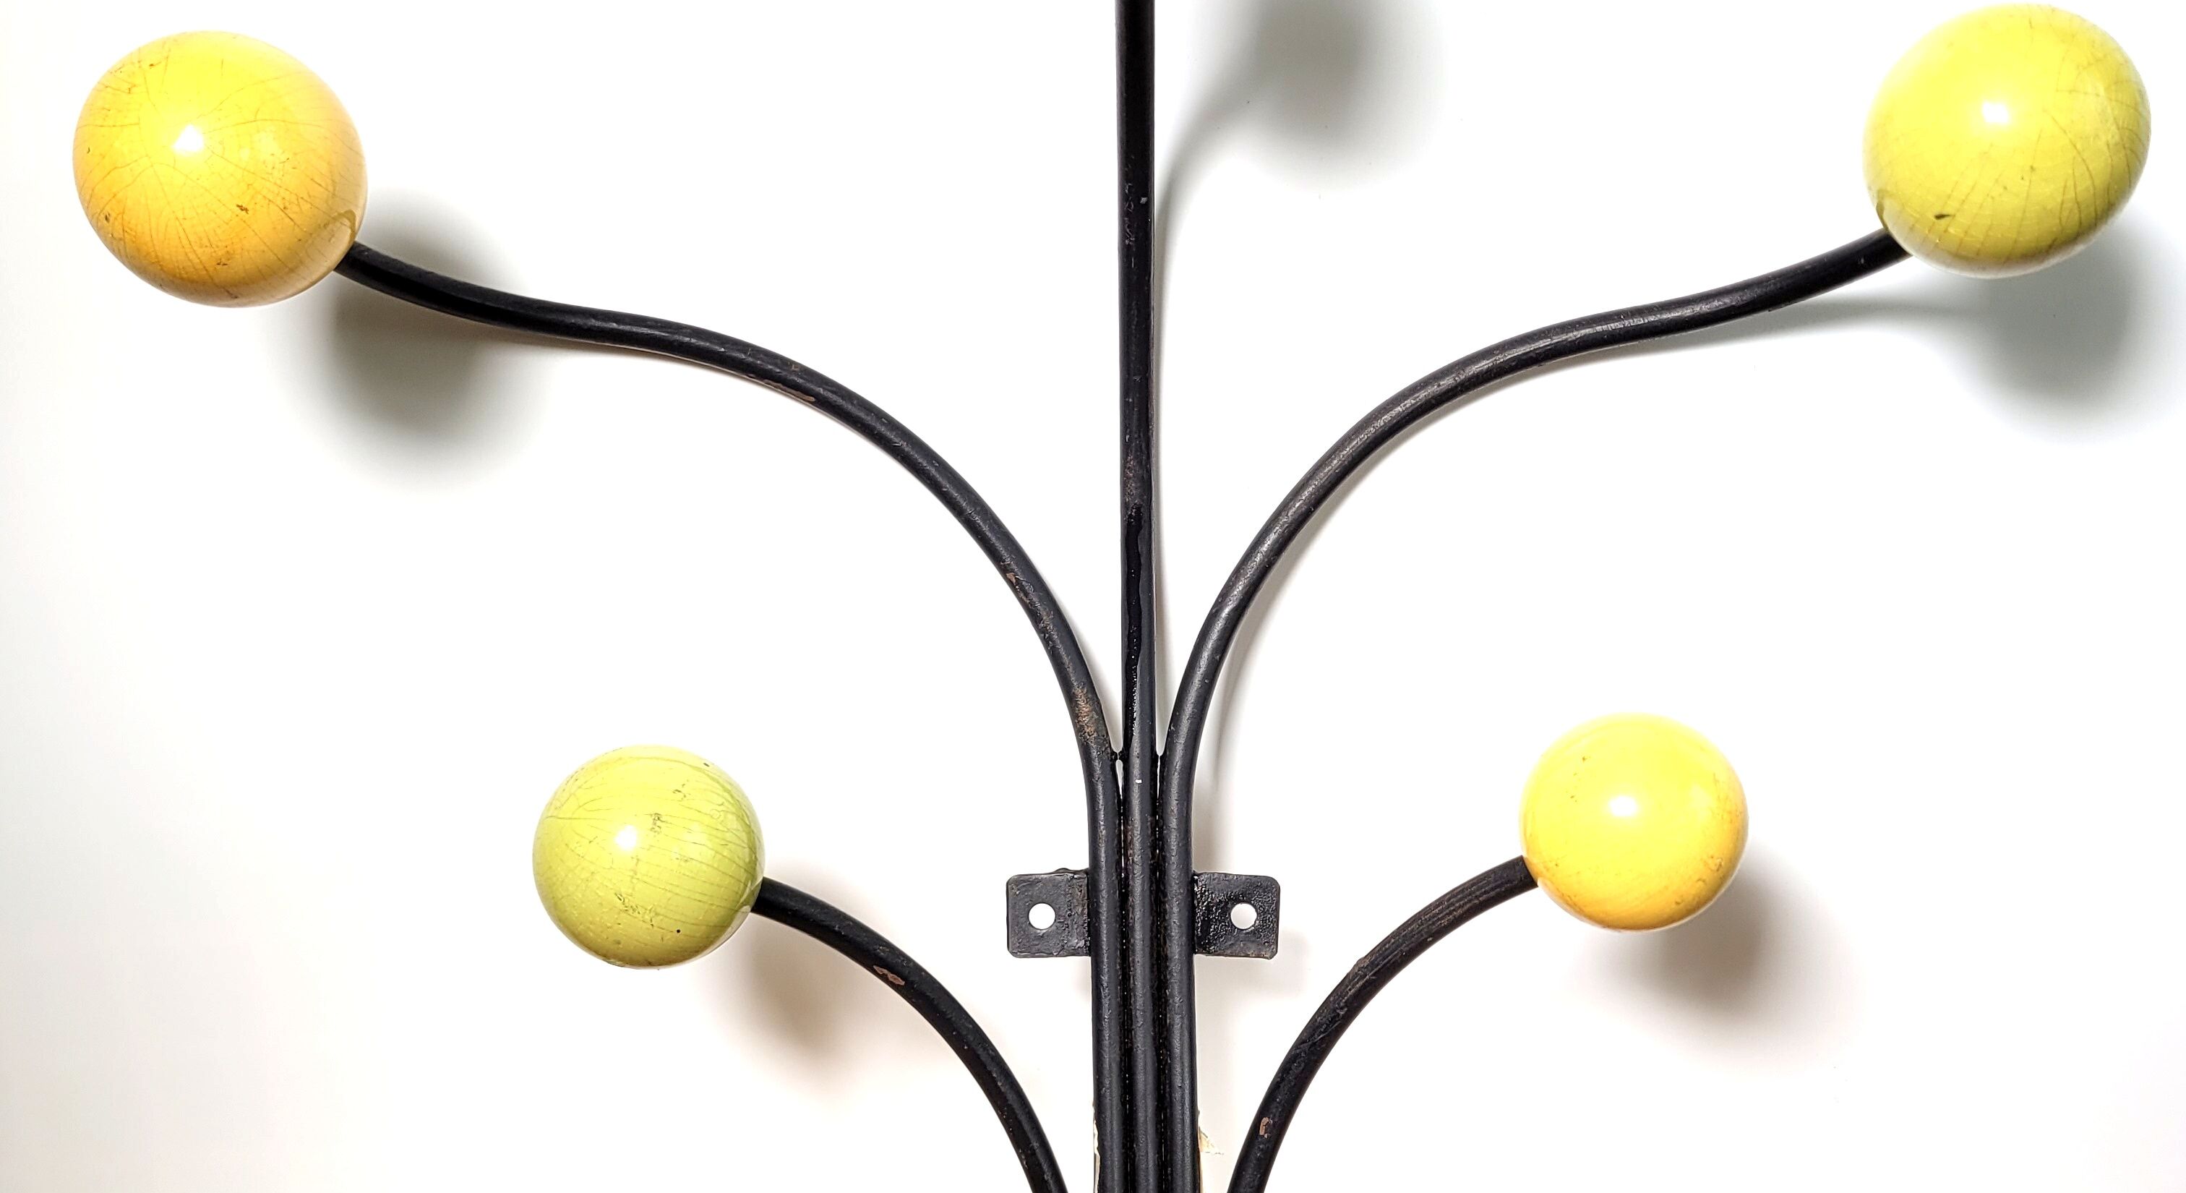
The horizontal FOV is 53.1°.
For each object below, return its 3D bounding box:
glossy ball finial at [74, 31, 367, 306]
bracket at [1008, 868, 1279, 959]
[{"bbox_3d":[-0.189,-0.093,0.476,0.059,0.059,0.059,-2,20,-1],"label":"glossy ball finial"},{"bbox_3d":[0.013,0.084,0.577,0.072,0.023,0.005,-1,-4,-1],"label":"bracket"}]

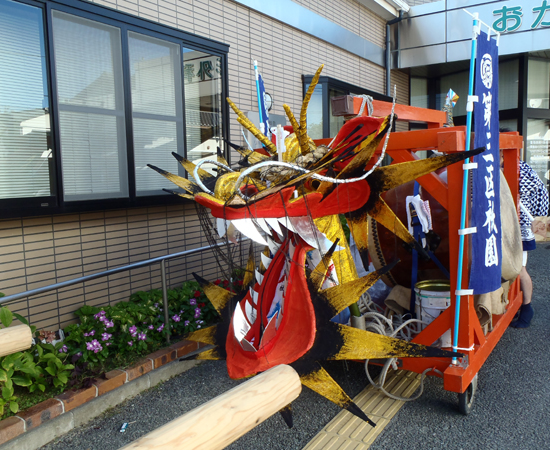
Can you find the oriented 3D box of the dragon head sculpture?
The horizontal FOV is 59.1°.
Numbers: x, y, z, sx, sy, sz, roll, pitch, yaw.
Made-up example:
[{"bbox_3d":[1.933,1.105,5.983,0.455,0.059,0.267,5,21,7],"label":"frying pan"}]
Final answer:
[{"bbox_3d":[0.048,0.166,2.502,1.600,1.820,1.100,3,8,38],"label":"dragon head sculpture"}]

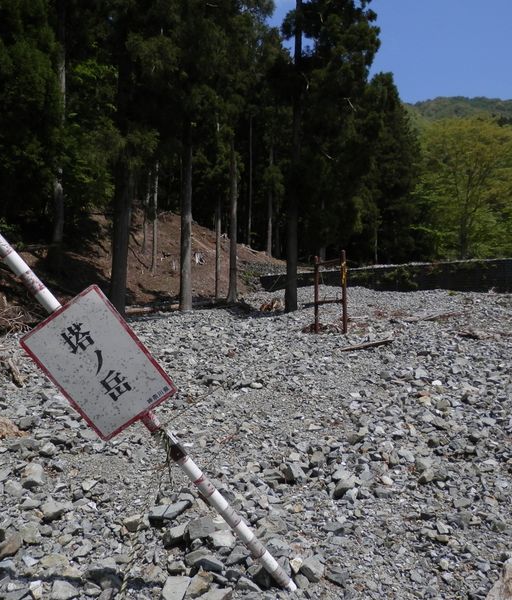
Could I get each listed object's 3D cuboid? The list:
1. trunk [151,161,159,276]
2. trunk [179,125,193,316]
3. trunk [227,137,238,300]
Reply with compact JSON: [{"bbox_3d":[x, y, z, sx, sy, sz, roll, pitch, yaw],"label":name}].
[{"bbox_3d":[-4.279,-3.523,24.605,0.200,4.720,0.200,2,-3,0],"label":"trunk"},{"bbox_3d":[-2.081,-2.570,17.428,0.370,5.770,0.370,0,-3,0],"label":"trunk"},{"bbox_3d":[-0.814,-2.964,21.136,0.300,6.120,0.300,0,-3,0],"label":"trunk"}]

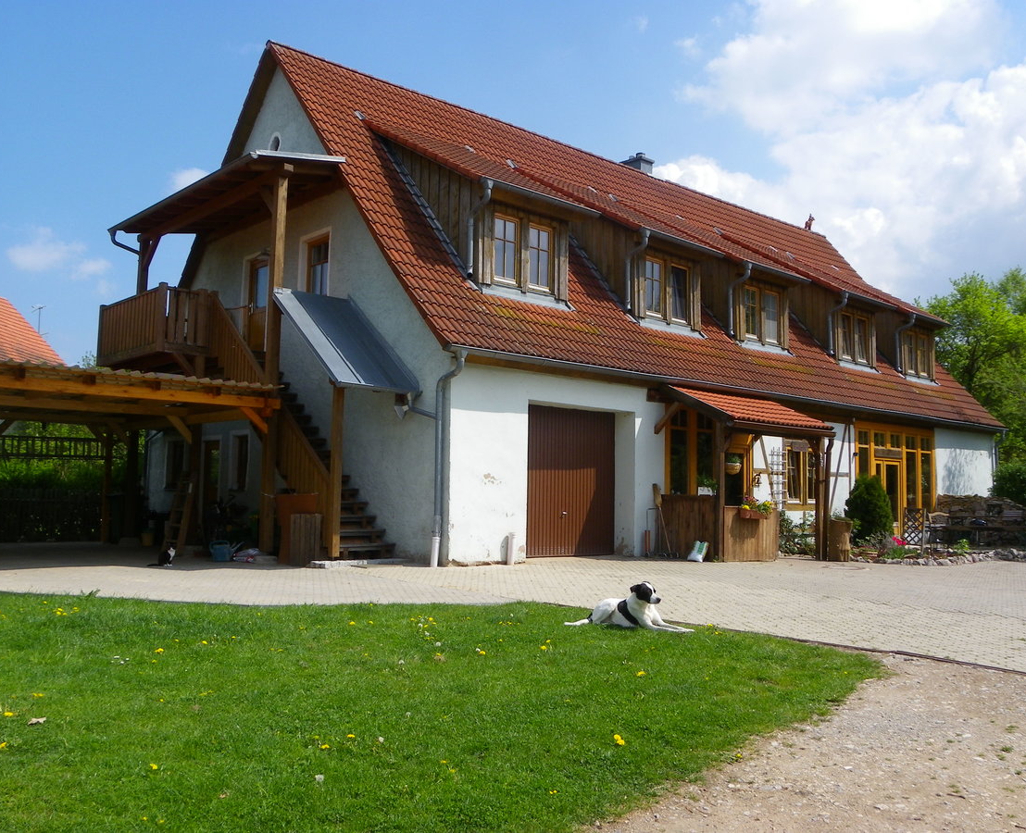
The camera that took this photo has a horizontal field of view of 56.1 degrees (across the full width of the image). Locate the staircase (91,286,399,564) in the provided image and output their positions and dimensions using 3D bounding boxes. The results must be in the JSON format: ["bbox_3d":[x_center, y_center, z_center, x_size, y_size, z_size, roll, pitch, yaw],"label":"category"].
[{"bbox_3d":[-5.115,-0.046,17.181,1.820,4.720,8.100,5,-6,-42],"label":"staircase"}]

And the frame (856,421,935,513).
[{"bbox_3d":[9.120,1.499,22.762,3.960,2.540,0.200,5,-6,-42],"label":"frame"}]

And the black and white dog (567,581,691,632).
[{"bbox_3d":[0.900,1.438,7.447,0.970,0.360,0.330,-1,-5,28],"label":"black and white dog"}]

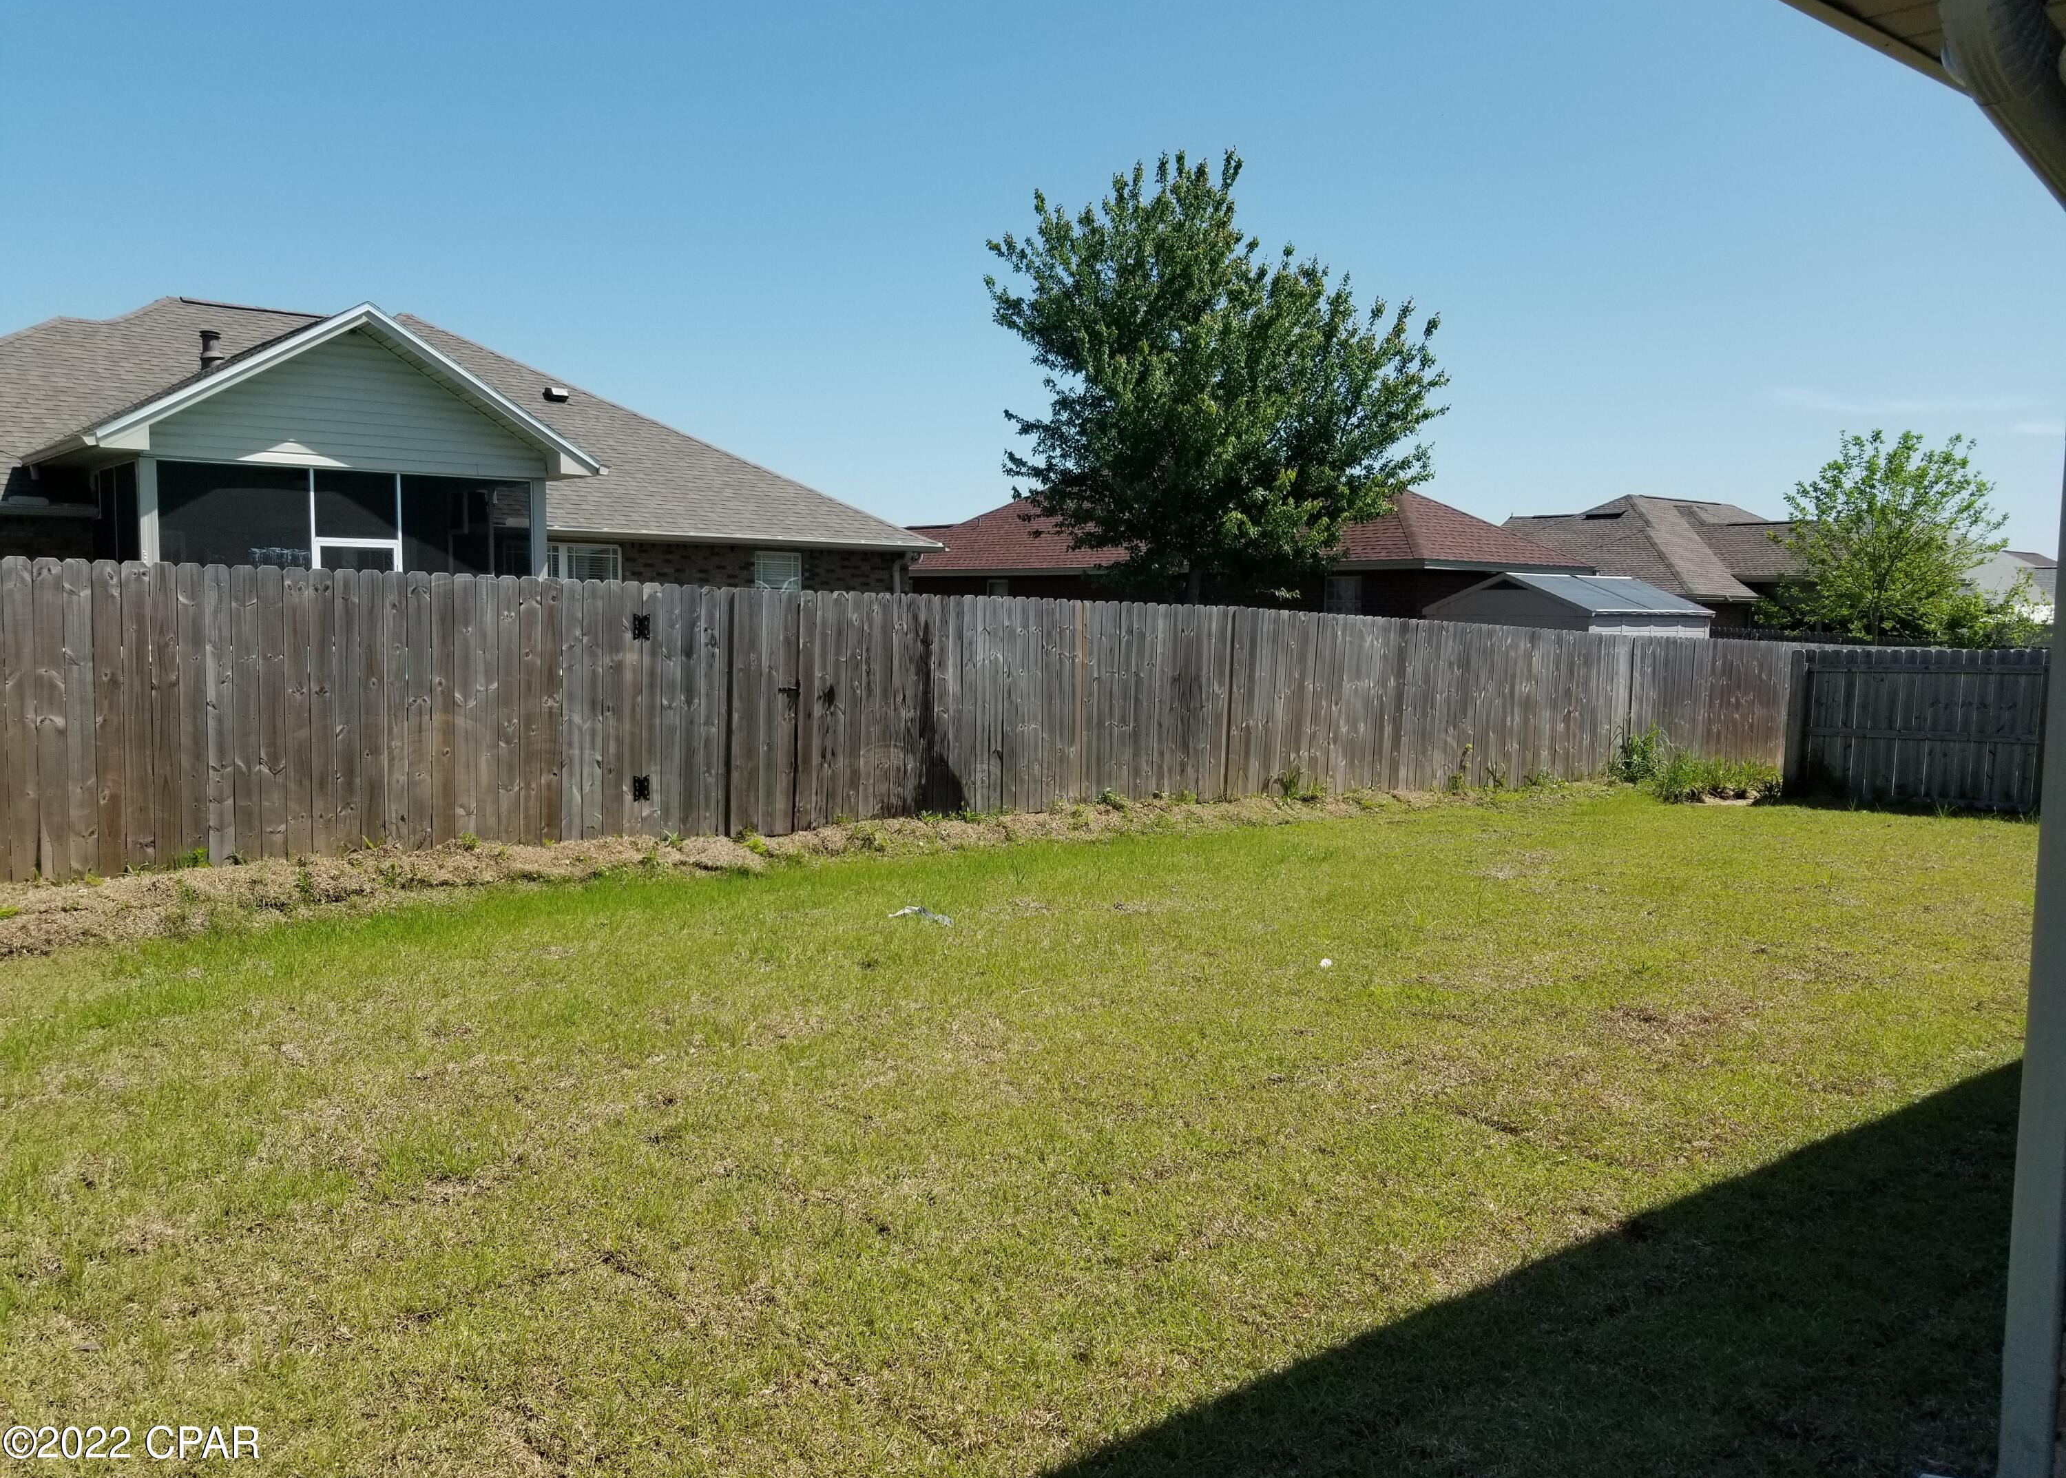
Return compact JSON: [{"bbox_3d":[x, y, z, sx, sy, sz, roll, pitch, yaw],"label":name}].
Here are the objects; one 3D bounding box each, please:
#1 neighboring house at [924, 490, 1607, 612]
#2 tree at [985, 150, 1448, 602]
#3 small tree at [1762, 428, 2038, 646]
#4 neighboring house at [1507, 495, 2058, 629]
[{"bbox_3d":[5.274,-3.758,34.469,11.800,5.610,17.600,-3,6,-37],"label":"neighboring house"},{"bbox_3d":[2.451,-3.794,20.322,5.980,7.900,5.800,1,5,7],"label":"tree"},{"bbox_3d":[14.711,-2.597,26.466,4.430,5.330,4.300,4,6,29],"label":"small tree"},{"bbox_3d":[19.107,-4.237,45.583,15.000,5.300,13.000,-3,6,-37],"label":"neighboring house"}]

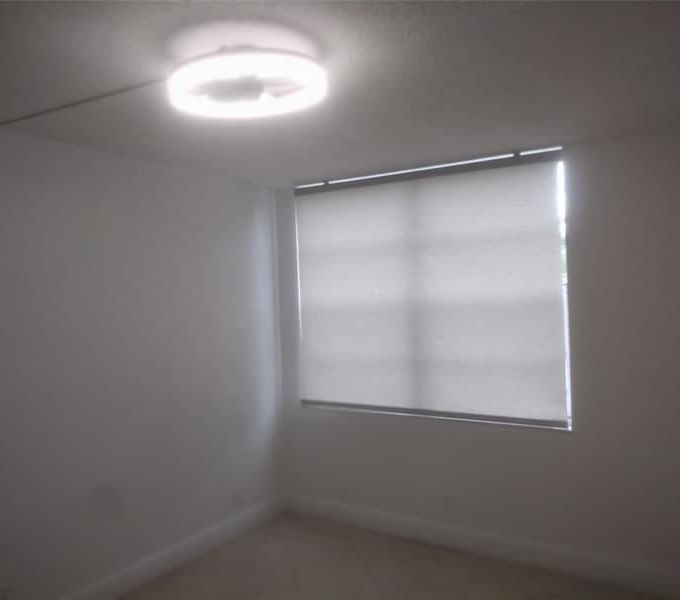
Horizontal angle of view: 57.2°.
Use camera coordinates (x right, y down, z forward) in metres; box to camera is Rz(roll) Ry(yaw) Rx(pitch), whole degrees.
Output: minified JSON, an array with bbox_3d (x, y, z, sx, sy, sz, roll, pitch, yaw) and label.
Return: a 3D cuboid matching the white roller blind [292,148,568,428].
[{"bbox_3d":[0.491,-0.041,4.052,1.885,1.550,0.075,-1,1,33],"label":"white roller blind"}]

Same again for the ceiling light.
[{"bbox_3d":[-0.302,-0.740,2.060,0.510,0.140,0.510,-2,1,0],"label":"ceiling light"}]

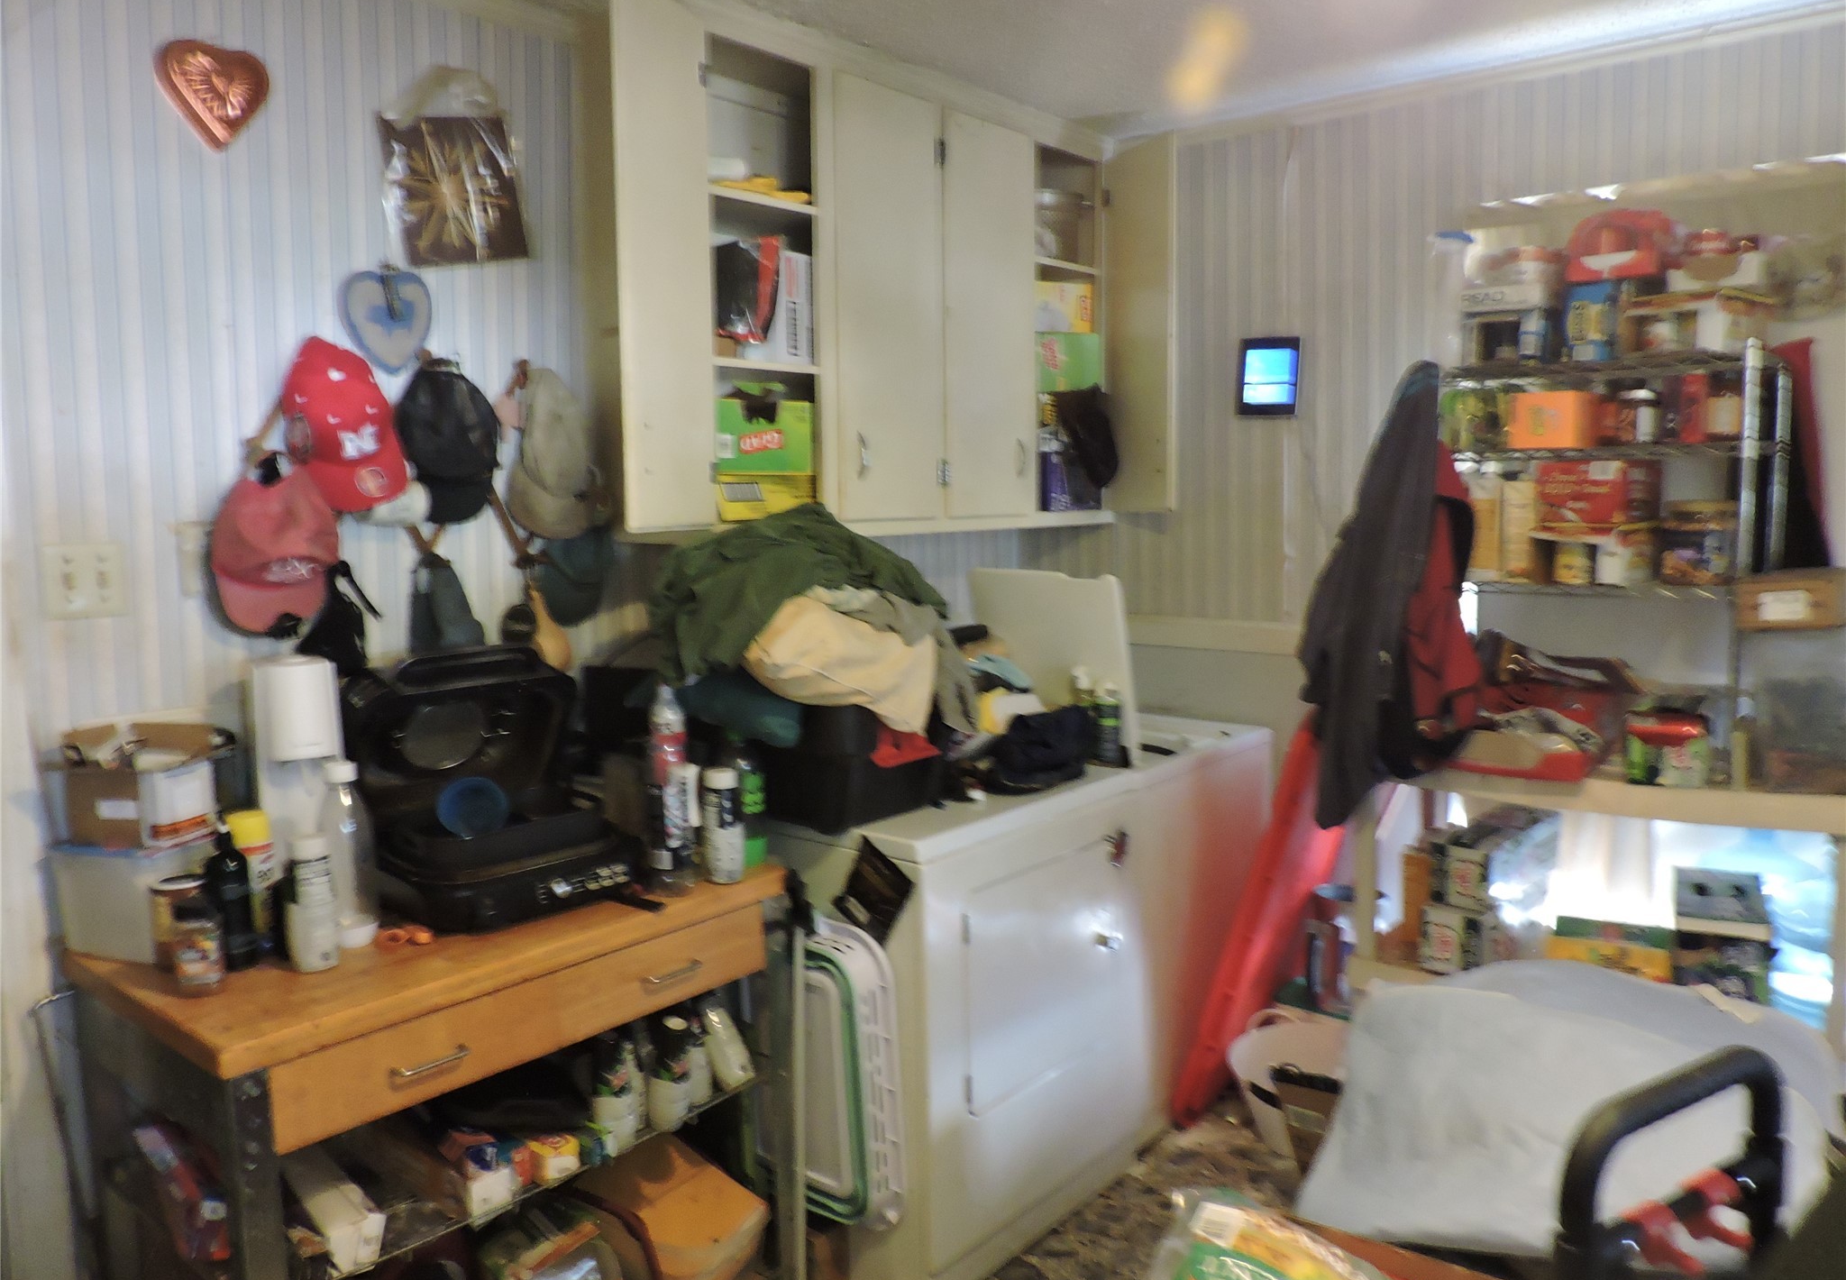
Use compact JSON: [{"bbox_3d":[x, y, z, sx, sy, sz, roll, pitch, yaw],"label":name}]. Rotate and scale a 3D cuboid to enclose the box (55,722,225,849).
[{"bbox_3d":[-1.211,0.235,1.990,0.160,0.136,0.125,3,8,23],"label":"box"}]

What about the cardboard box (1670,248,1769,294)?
[{"bbox_3d":[1.601,-0.729,2.575,0.157,0.069,0.130,5,8,40],"label":"cardboard box"}]

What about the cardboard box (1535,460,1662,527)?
[{"bbox_3d":[1.408,-0.305,2.671,0.170,0.130,0.225,6,9,45],"label":"cardboard box"}]

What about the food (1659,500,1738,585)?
[{"bbox_3d":[1.483,-0.180,2.448,0.130,0.155,0.130,6,9,40],"label":"food"}]

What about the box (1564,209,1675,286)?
[{"bbox_3d":[1.349,-0.761,2.489,0.158,0.138,0.130,6,9,40],"label":"box"}]

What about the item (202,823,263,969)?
[{"bbox_3d":[-0.994,0.366,1.838,0.068,0.196,0.068,4,7,39],"label":"item"}]

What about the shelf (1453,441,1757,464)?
[{"bbox_3d":[1.417,-0.374,2.614,0.545,0.033,0.350,6,9,40],"label":"shelf"}]

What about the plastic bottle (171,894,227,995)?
[{"bbox_3d":[-0.989,0.415,1.742,0.064,0.119,0.064,4,7,39],"label":"plastic bottle"}]

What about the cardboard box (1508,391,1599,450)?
[{"bbox_3d":[1.327,-0.456,2.694,0.141,0.114,0.146,5,8,40],"label":"cardboard box"}]

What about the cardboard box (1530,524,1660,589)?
[{"bbox_3d":[1.399,-0.174,2.667,0.175,0.113,0.250,4,8,42],"label":"cardboard box"}]

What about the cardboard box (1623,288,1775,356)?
[{"bbox_3d":[1.568,-0.624,2.593,0.260,0.113,0.176,-6,8,-39],"label":"cardboard box"}]

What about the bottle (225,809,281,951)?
[{"bbox_3d":[-1.029,0.362,1.968,0.067,0.212,0.067,6,9,40],"label":"bottle"}]

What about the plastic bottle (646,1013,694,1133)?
[{"bbox_3d":[-0.429,0.720,2.155,0.072,0.192,0.072,-2,7,-12],"label":"plastic bottle"}]

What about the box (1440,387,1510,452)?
[{"bbox_3d":[1.210,-0.469,2.767,0.150,0.136,0.140,4,7,39],"label":"box"}]

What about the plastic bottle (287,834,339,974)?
[{"bbox_3d":[-0.866,0.372,1.815,0.066,0.186,0.066,4,7,39],"label":"plastic bottle"}]

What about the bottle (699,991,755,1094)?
[{"bbox_3d":[-0.362,0.696,2.271,0.066,0.185,0.066,-16,7,43],"label":"bottle"}]

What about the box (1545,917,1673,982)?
[{"bbox_3d":[1.375,0.633,2.560,0.215,0.095,0.130,4,8,33],"label":"box"}]

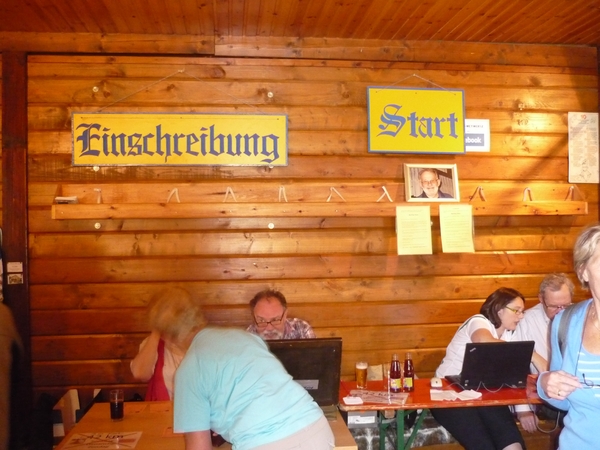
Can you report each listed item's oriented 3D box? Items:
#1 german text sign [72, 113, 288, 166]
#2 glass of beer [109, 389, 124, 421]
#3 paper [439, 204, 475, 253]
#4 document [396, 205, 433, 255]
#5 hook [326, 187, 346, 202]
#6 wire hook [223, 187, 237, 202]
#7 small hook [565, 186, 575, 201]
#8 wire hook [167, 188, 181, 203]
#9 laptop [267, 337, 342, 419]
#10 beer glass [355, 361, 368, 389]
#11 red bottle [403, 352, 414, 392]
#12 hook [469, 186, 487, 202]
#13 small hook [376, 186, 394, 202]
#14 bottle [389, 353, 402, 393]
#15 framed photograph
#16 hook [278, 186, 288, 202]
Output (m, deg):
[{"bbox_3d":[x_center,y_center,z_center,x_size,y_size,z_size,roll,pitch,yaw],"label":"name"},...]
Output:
[{"bbox_3d":[-0.718,-0.508,3.429,1.274,0.315,0.022,-1,1,-7],"label":"german text sign"},{"bbox_3d":[-0.834,0.823,2.609,0.063,0.138,0.063,-1,-1,-6],"label":"glass of beer"},{"bbox_3d":[0.968,0.025,3.532,0.210,0.297,0.008,-1,-5,-6],"label":"paper"},{"bbox_3d":[0.703,0.035,3.503,0.210,0.297,0.008,-1,1,-7],"label":"document"},{"bbox_3d":[0.226,-0.183,3.516,0.121,0.102,0.040,-1,1,-7],"label":"hook"},{"bbox_3d":[-0.428,-0.184,3.485,0.082,0.095,0.035,-1,-1,-6],"label":"wire hook"},{"bbox_3d":[1.743,-0.195,3.690,0.064,0.105,0.040,-1,1,-7],"label":"small hook"},{"bbox_3d":[-0.750,-0.172,3.405,0.078,0.093,0.040,-1,1,-7],"label":"wire hook"},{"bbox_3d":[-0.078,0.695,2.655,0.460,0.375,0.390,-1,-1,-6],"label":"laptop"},{"bbox_3d":[0.334,0.813,3.093,0.064,0.138,0.064,-1,-1,-6],"label":"beer glass"},{"bbox_3d":[0.561,0.755,2.930,0.058,0.194,0.058,0,1,11],"label":"red bottle"},{"bbox_3d":[1.130,-0.189,3.620,0.114,0.106,0.040,-1,1,-7],"label":"hook"},{"bbox_3d":[0.535,-0.192,3.592,0.106,0.101,0.035,-1,-1,-6],"label":"small hook"},{"bbox_3d":[0.494,0.760,2.930,0.058,0.194,0.058,0,1,9],"label":"bottle"},{"bbox_3d":[0.821,-0.261,3.559,0.340,0.237,0.025,-1,-11,-6],"label":"framed photograph"},{"bbox_3d":[-0.100,-0.182,3.479,0.056,0.103,0.040,-1,1,-7],"label":"hook"}]

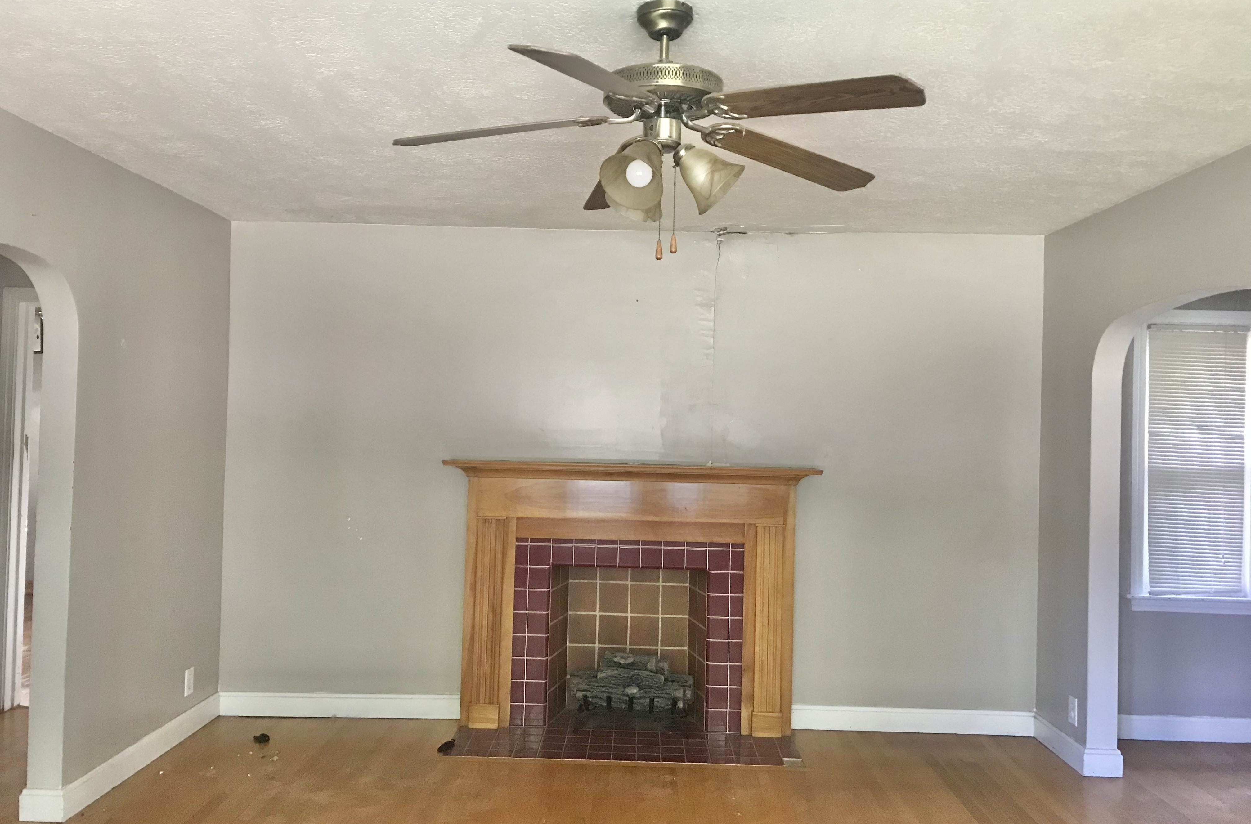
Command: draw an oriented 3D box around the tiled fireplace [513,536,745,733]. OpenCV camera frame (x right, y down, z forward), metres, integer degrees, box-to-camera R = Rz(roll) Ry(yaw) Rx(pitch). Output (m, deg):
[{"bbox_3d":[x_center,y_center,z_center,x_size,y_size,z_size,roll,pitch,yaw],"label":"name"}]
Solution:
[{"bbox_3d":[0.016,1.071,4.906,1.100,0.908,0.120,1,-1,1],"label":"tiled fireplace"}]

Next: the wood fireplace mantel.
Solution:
[{"bbox_3d":[0.021,0.886,4.838,1.783,1.275,0.221,1,-1,1],"label":"wood fireplace mantel"}]

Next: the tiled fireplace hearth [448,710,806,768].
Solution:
[{"bbox_3d":[0.006,1.519,4.766,1.594,0.022,0.740,1,-1,1],"label":"tiled fireplace hearth"}]

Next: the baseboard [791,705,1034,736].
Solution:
[{"bbox_3d":[1.394,1.500,4.913,1.170,0.112,0.019,1,-1,1],"label":"baseboard"}]

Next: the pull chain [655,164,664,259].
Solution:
[{"bbox_3d":[0.081,-0.466,2.353,0.017,0.226,0.017,1,-1,1],"label":"pull chain"}]

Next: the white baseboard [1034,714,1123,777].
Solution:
[{"bbox_3d":[2.058,1.513,4.621,0.166,0.112,0.548,1,-1,1],"label":"white baseboard"}]

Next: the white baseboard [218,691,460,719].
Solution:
[{"bbox_3d":[-1.392,1.437,4.952,1.183,0.112,0.019,1,-1,1],"label":"white baseboard"}]

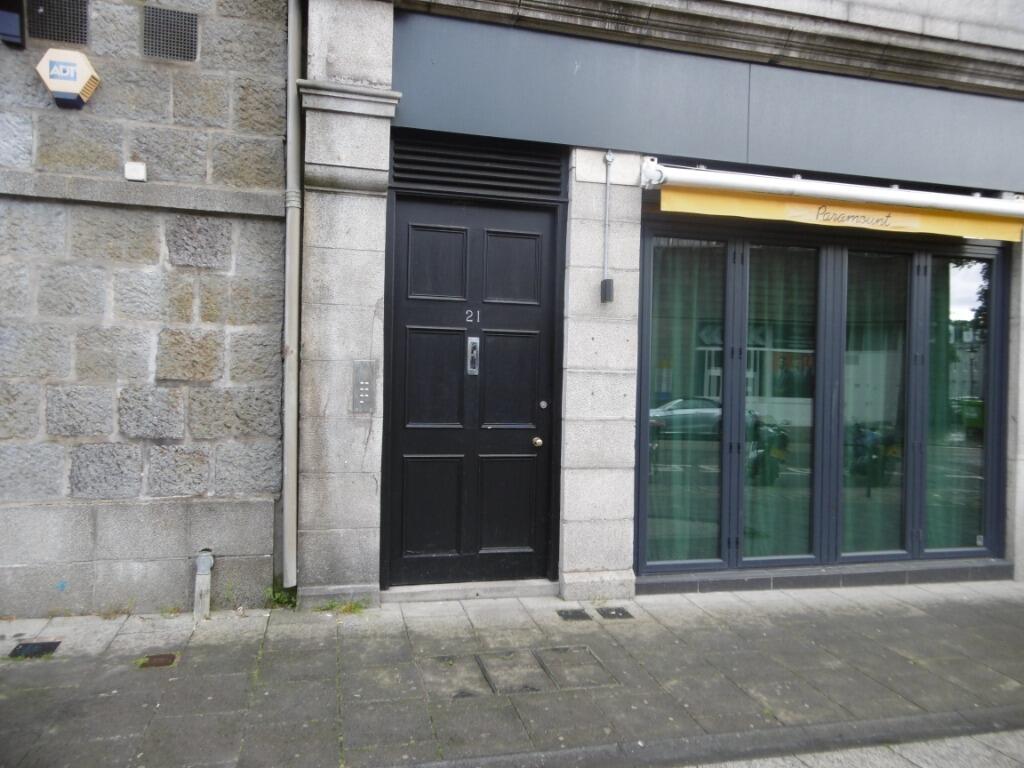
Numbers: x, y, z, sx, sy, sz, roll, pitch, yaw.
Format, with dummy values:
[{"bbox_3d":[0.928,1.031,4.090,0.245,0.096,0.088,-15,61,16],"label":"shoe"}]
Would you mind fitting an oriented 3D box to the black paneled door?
[{"bbox_3d":[-0.263,0.060,4.905,1.142,2.611,0.060,1,0,-13],"label":"black paneled door"}]

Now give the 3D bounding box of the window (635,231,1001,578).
[{"bbox_3d":[2.485,0.126,5.556,3.329,2.592,0.100,1,0,-13],"label":"window"}]

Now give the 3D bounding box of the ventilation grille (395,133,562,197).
[{"bbox_3d":[-0.227,-1.489,4.833,1.157,0.359,0.070,1,0,-13],"label":"ventilation grille"}]

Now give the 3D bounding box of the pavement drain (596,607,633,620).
[{"bbox_3d":[0.665,1.501,4.606,0.192,0.029,0.214,1,0,-13],"label":"pavement drain"}]

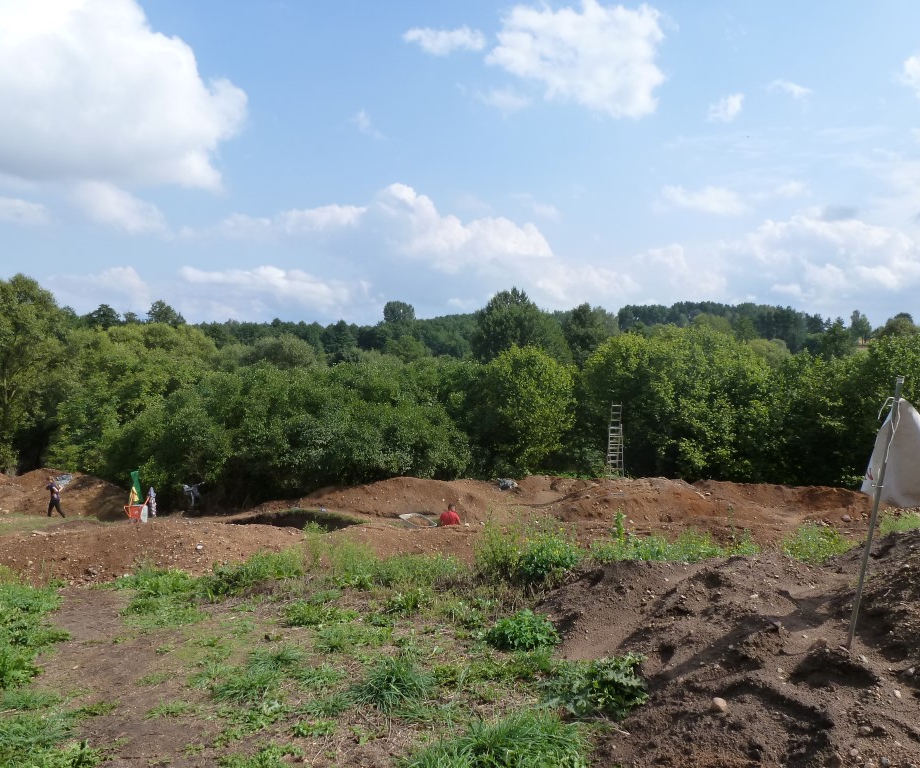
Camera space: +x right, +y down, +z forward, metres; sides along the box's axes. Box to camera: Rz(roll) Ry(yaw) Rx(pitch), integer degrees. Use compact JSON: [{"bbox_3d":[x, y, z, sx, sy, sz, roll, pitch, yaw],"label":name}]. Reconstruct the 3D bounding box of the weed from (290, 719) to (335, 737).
[{"bbox_3d":[-0.870,2.010,4.190,0.275,0.085,0.210,0,1,0],"label":"weed"}]

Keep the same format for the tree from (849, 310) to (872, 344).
[{"bbox_3d":[101.535,-14.108,180.000,5.902,9.051,5.902,0,1,0],"label":"tree"}]

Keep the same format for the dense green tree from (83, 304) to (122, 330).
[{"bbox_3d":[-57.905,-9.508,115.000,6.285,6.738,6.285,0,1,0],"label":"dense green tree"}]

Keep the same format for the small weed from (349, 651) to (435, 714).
[{"bbox_3d":[-0.449,1.923,4.656,0.547,0.332,0.500,0,1,0],"label":"small weed"}]

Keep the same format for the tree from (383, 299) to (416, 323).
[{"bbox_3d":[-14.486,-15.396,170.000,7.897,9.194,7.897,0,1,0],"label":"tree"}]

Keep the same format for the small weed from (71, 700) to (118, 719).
[{"bbox_3d":[-2.304,2.035,4.475,0.293,0.085,0.210,0,1,0],"label":"small weed"}]

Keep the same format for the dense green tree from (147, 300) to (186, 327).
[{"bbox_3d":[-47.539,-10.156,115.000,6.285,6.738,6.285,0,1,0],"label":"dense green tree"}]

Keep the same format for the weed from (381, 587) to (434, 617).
[{"bbox_3d":[-0.546,2.243,7.382,0.504,0.265,0.360,0,1,0],"label":"weed"}]

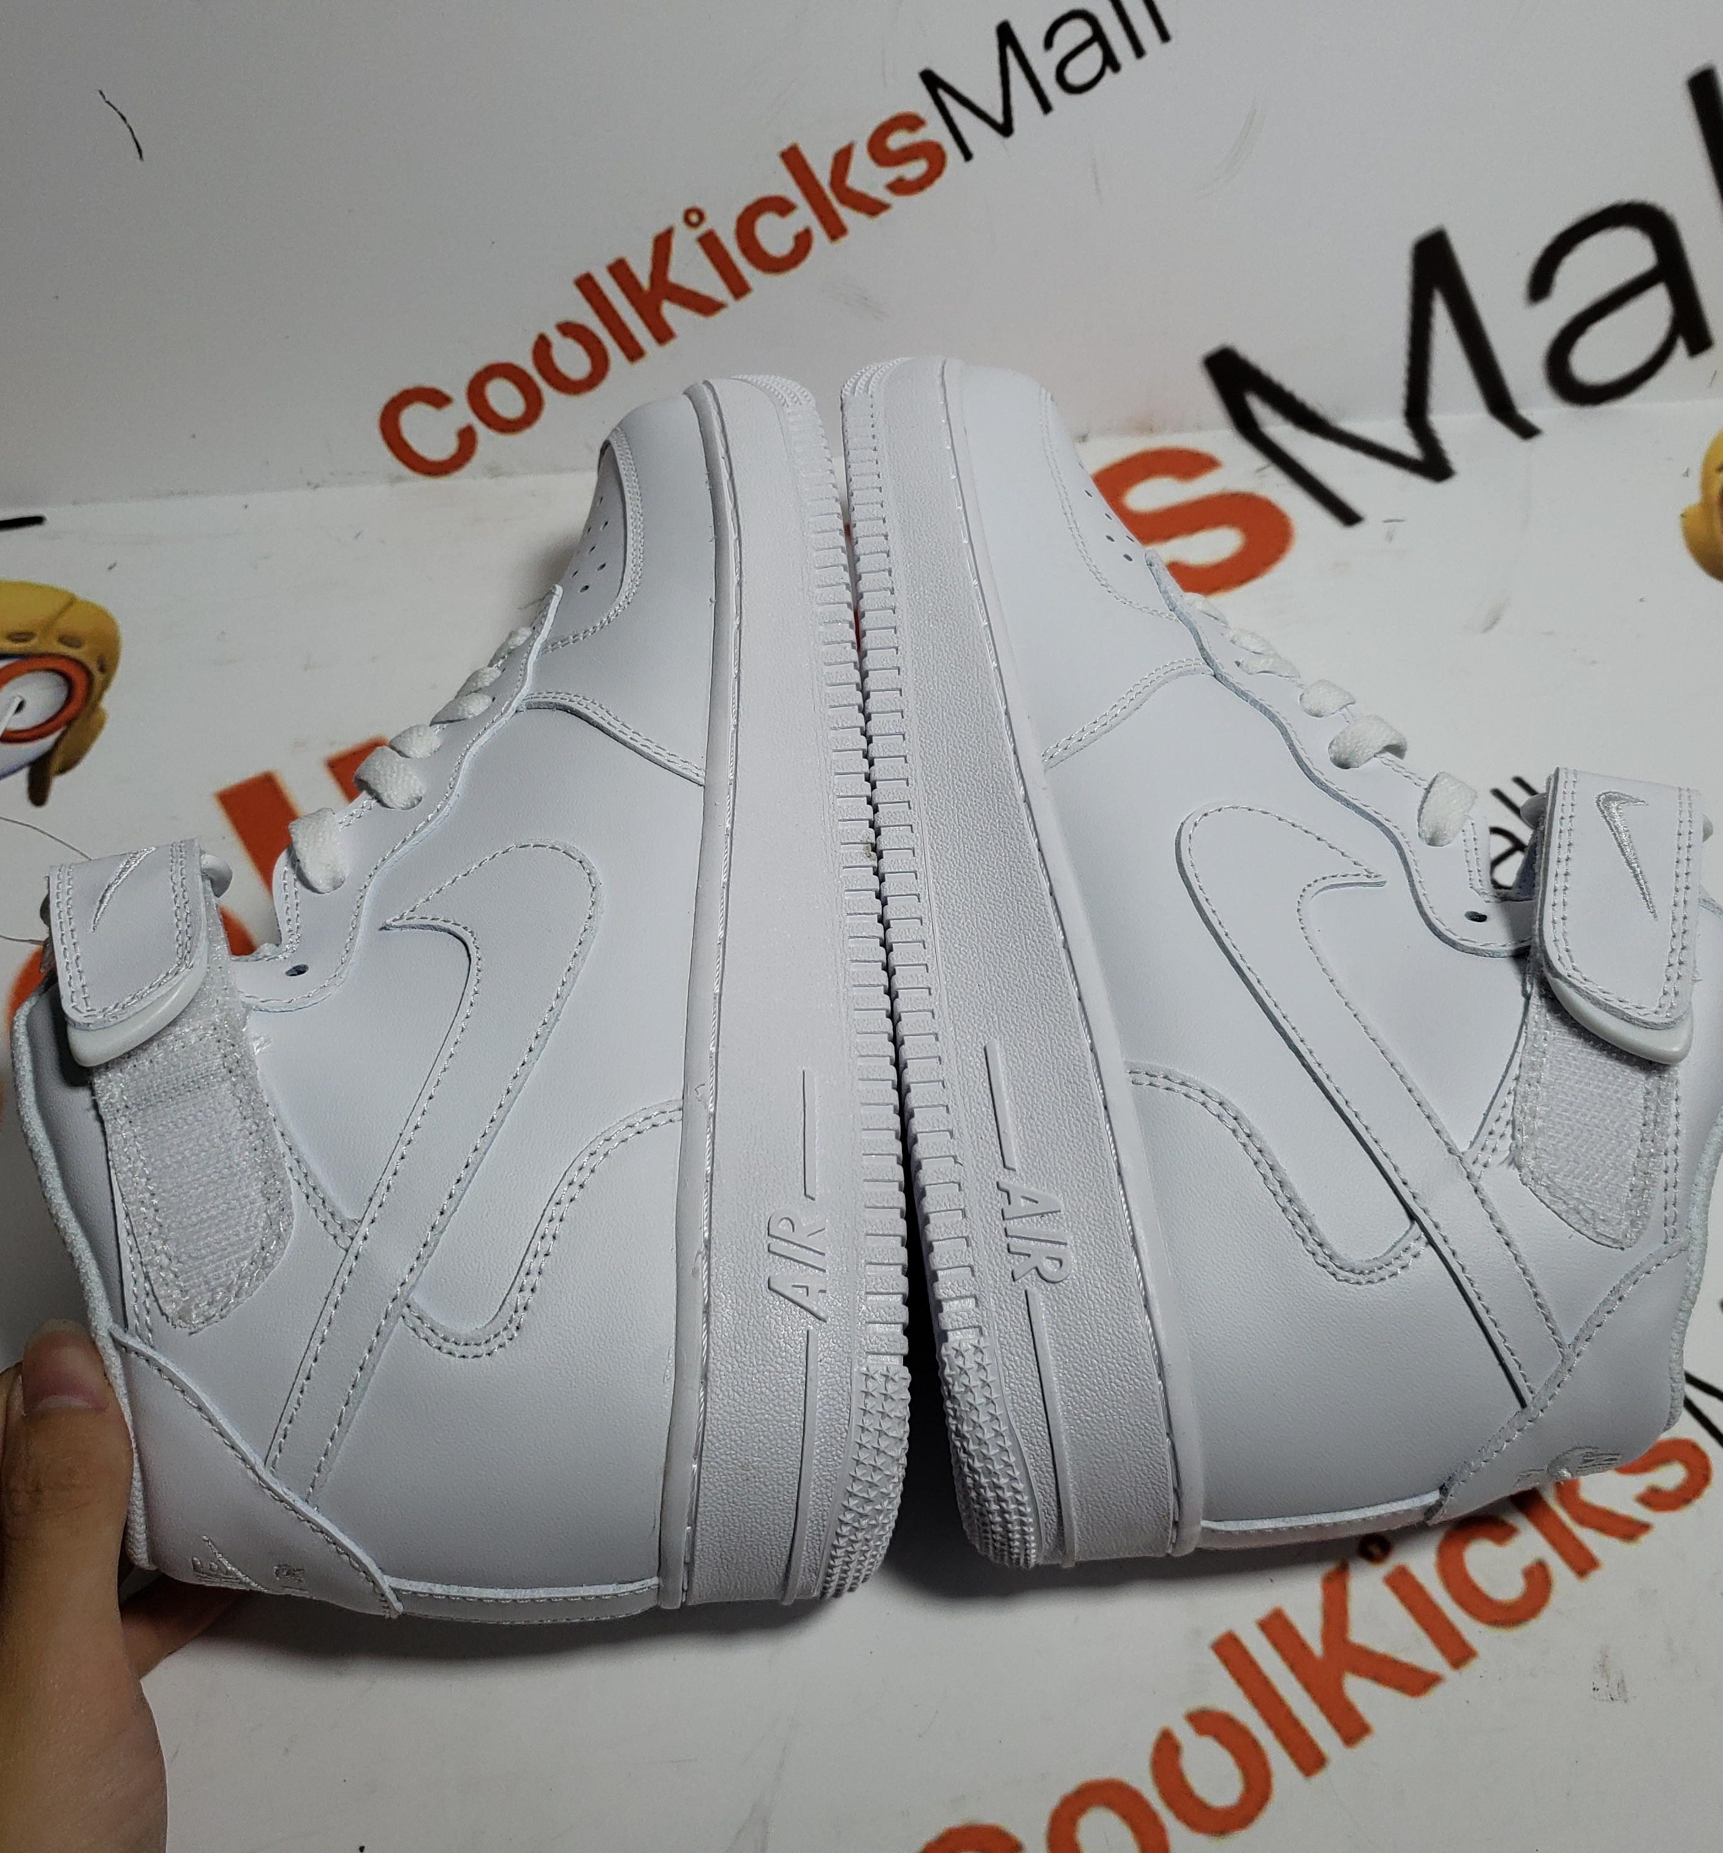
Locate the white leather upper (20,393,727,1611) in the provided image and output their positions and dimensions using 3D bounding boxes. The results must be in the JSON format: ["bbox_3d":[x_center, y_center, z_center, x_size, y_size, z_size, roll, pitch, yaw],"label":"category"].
[{"bbox_3d":[-0.095,-0.002,0.397,0.136,0.102,0.287,-3,56,-3],"label":"white leather upper"}]

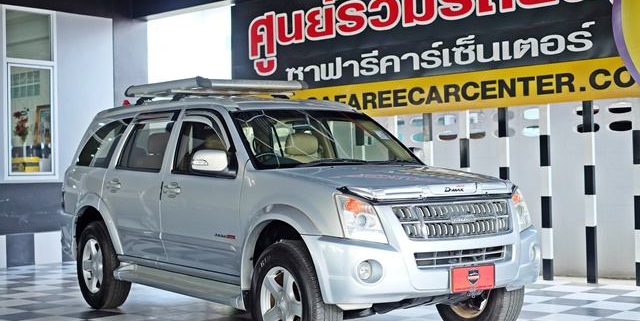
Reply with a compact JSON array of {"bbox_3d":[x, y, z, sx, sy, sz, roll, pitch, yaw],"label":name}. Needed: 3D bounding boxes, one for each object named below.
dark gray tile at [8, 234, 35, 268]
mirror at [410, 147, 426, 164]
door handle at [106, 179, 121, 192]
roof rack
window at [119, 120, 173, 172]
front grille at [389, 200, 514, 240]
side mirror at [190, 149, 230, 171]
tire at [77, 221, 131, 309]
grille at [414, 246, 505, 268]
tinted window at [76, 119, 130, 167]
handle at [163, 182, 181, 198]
[{"bbox_3d":[-3.796,1.141,11.966,0.020,0.400,0.400,-1,-1,41],"label":"dark gray tile"},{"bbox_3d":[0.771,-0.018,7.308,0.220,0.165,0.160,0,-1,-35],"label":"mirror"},{"bbox_3d":[-1.688,0.213,7.732,0.055,0.112,0.240,0,-1,-35],"label":"door handle"},{"bbox_3d":[-0.889,-0.593,8.094,1.020,0.140,1.540,0,-1,-35],"label":"roof rack"},{"bbox_3d":[-1.389,-0.124,7.544,0.045,0.450,0.900,24,-14,-32],"label":"window"},{"bbox_3d":[0.824,0.354,5.616,0.920,0.205,0.120,0,-1,-35],"label":"front grille"},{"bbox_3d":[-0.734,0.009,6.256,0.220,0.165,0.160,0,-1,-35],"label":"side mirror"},{"bbox_3d":[-1.873,0.914,8.214,0.240,0.745,0.745,0,-1,-35],"label":"tire"},{"bbox_3d":[0.842,0.568,5.591,0.730,0.090,0.070,0,-1,-35],"label":"grille"},{"bbox_3d":[-1.904,-0.138,8.313,0.050,0.430,0.970,24,-14,-32],"label":"tinted window"},{"bbox_3d":[-1.077,0.220,6.847,0.055,0.112,0.240,0,-1,-35],"label":"handle"}]

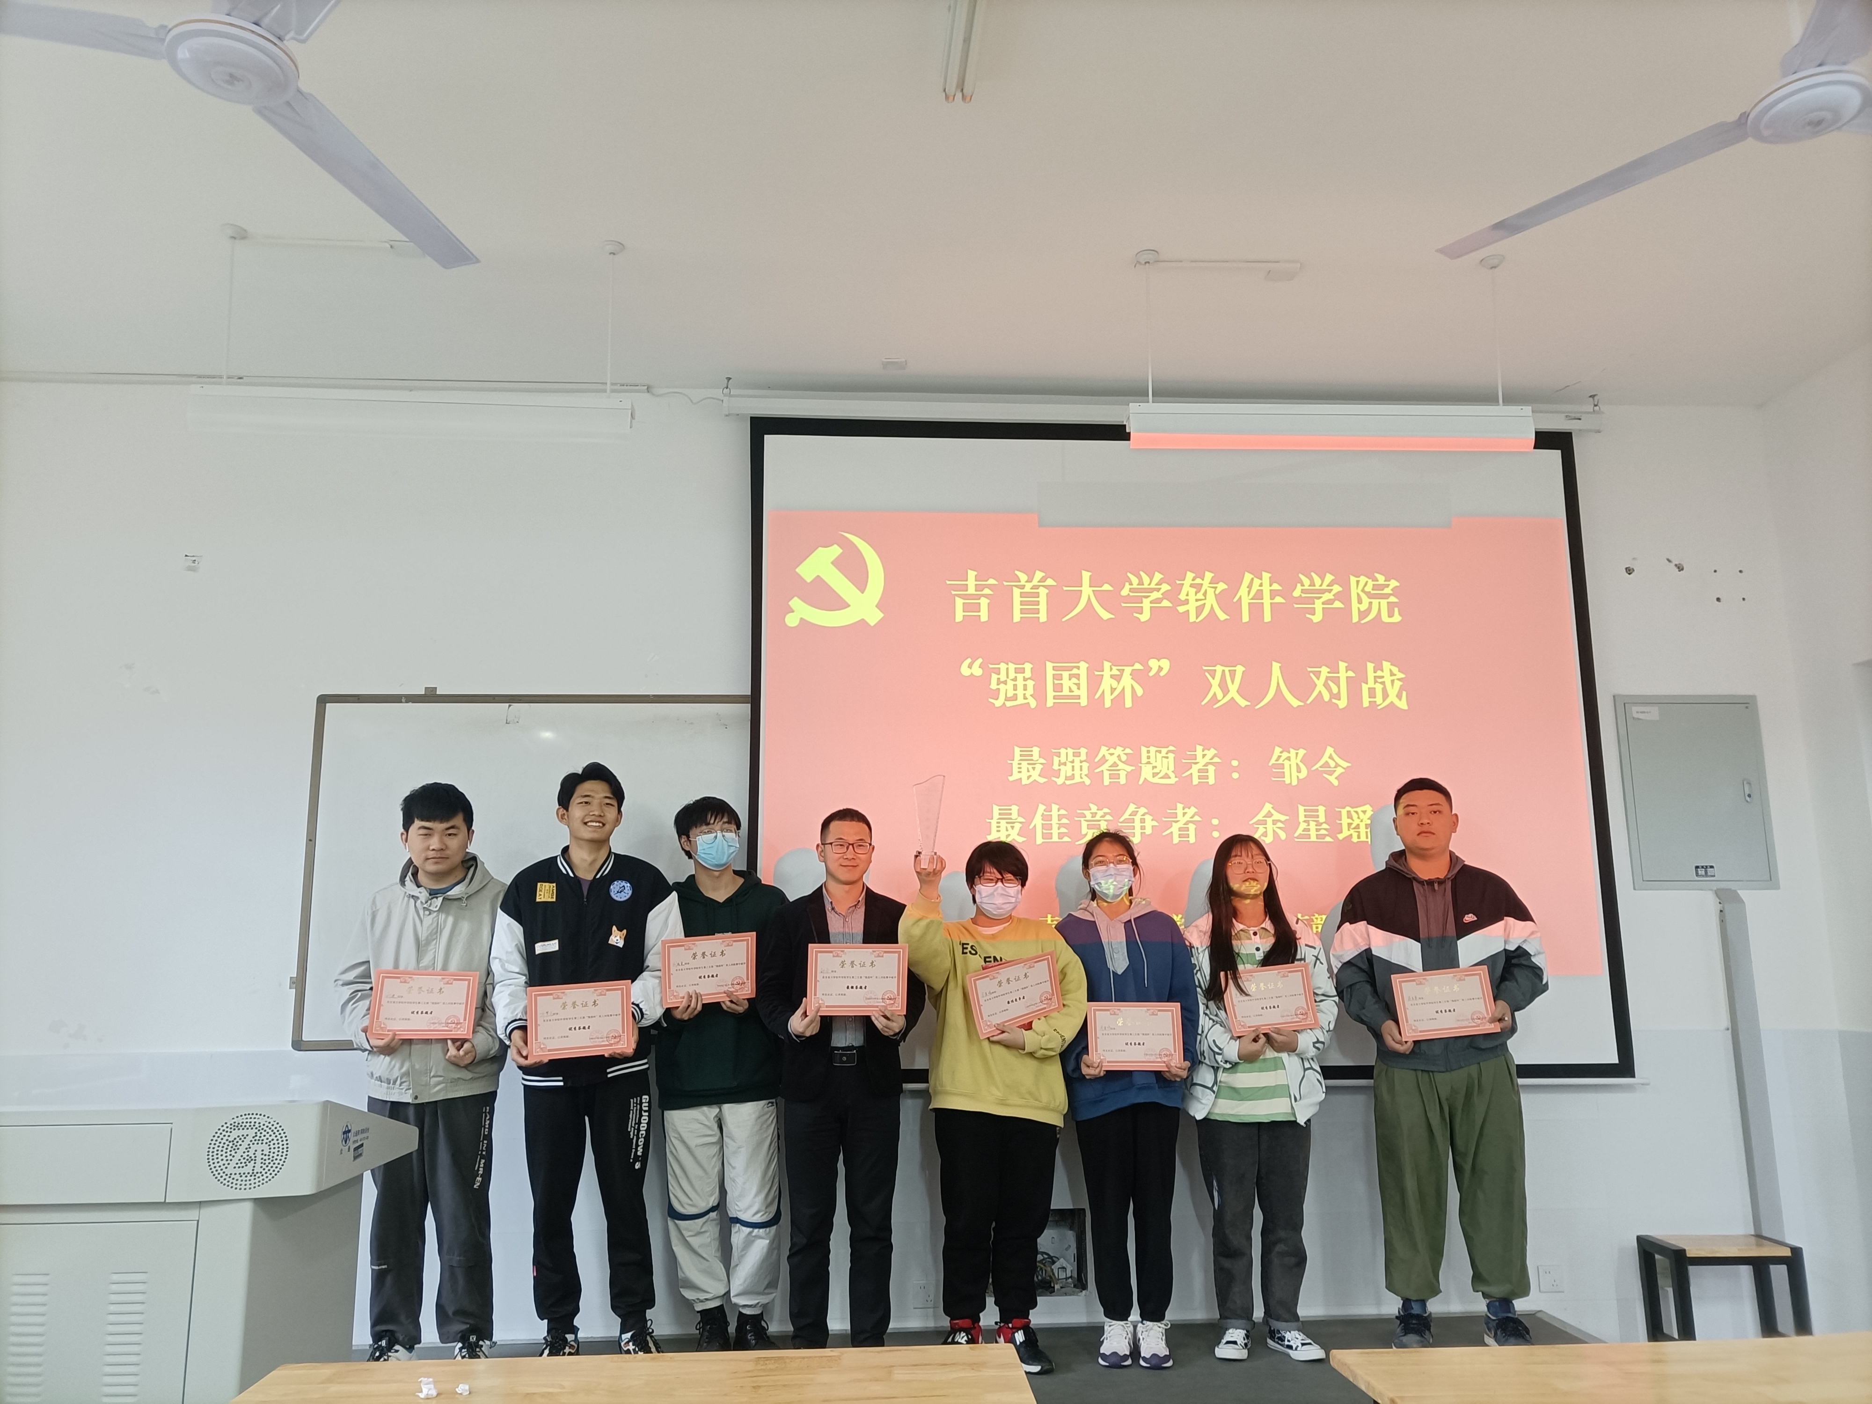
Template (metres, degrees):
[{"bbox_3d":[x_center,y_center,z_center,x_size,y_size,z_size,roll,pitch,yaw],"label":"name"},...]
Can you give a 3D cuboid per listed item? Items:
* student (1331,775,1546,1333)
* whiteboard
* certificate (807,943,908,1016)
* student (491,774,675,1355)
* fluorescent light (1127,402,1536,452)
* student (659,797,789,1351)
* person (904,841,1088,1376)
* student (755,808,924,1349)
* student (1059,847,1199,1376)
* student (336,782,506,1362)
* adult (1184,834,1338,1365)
[{"bbox_3d":[1.662,1.145,4.640,0.700,1.803,0.380,-2,-11,7],"label":"student"},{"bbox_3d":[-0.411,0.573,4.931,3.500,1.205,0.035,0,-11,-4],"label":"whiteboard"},{"bbox_3d":[-0.238,0.846,4.281,0.298,0.212,0.012,0,-11,-4],"label":"certificate"},{"bbox_3d":[-1.124,1.114,4.487,0.591,1.866,0.380,1,-11,-9],"label":"student"},{"bbox_3d":[1.177,-0.804,4.239,1.228,0.151,0.150,0,-11,-4],"label":"fluorescent light"},{"bbox_3d":[-0.695,1.181,4.565,0.450,1.755,0.380,1,-11,-6],"label":"student"},{"bbox_3d":[0.194,1.233,4.442,0.594,1.587,0.380,0,-11,-1],"label":"person"},{"bbox_3d":[-0.308,1.194,4.527,0.548,1.707,0.380,0,-11,-4],"label":"student"},{"bbox_3d":[0.605,1.219,4.477,0.465,1.620,0.380,-1,-11,2],"label":"student"},{"bbox_3d":[-1.637,1.145,4.456,0.533,1.805,0.380,2,-11,-12],"label":"student"},{"bbox_3d":[1.052,1.224,4.512,0.505,1.613,0.380,-1,-11,4],"label":"adult"}]

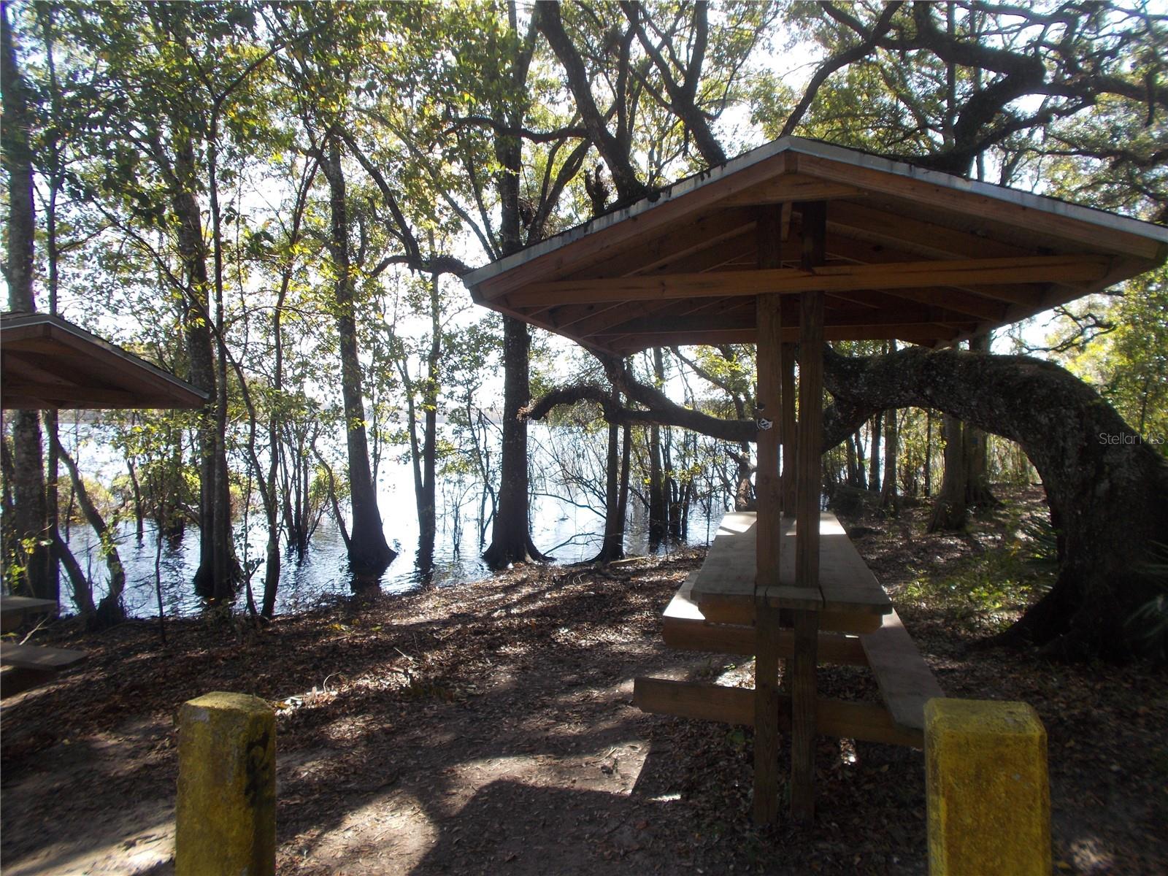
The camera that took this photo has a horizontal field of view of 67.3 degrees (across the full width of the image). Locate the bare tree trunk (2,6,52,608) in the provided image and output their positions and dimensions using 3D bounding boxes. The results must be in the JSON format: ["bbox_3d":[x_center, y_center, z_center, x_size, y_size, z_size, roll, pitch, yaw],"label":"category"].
[{"bbox_3d":[-6.636,-1.546,10.468,0.610,7.099,0.520,0,1,0],"label":"bare tree trunk"}]

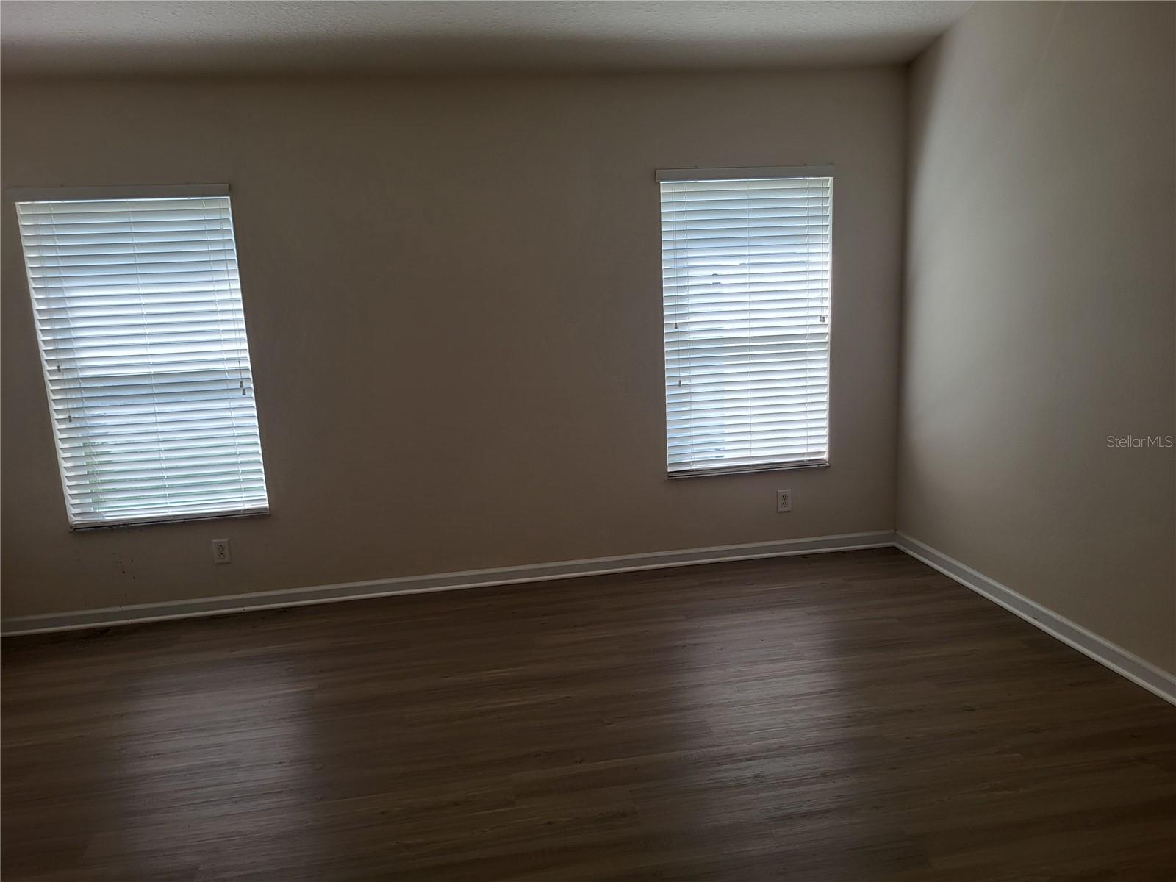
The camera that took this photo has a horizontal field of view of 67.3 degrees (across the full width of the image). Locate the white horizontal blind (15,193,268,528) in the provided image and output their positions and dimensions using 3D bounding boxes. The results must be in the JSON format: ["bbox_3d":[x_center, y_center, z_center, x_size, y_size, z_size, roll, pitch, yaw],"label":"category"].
[{"bbox_3d":[-1.988,-0.352,4.013,0.875,1.470,0.065,-4,11,-9],"label":"white horizontal blind"}]

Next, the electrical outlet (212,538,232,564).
[{"bbox_3d":[-1.738,0.528,4.188,0.075,0.118,0.014,-4,11,-9],"label":"electrical outlet"}]

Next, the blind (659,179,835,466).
[{"bbox_3d":[0.807,-0.590,4.469,0.875,1.514,0.095,-4,11,-9],"label":"blind"}]

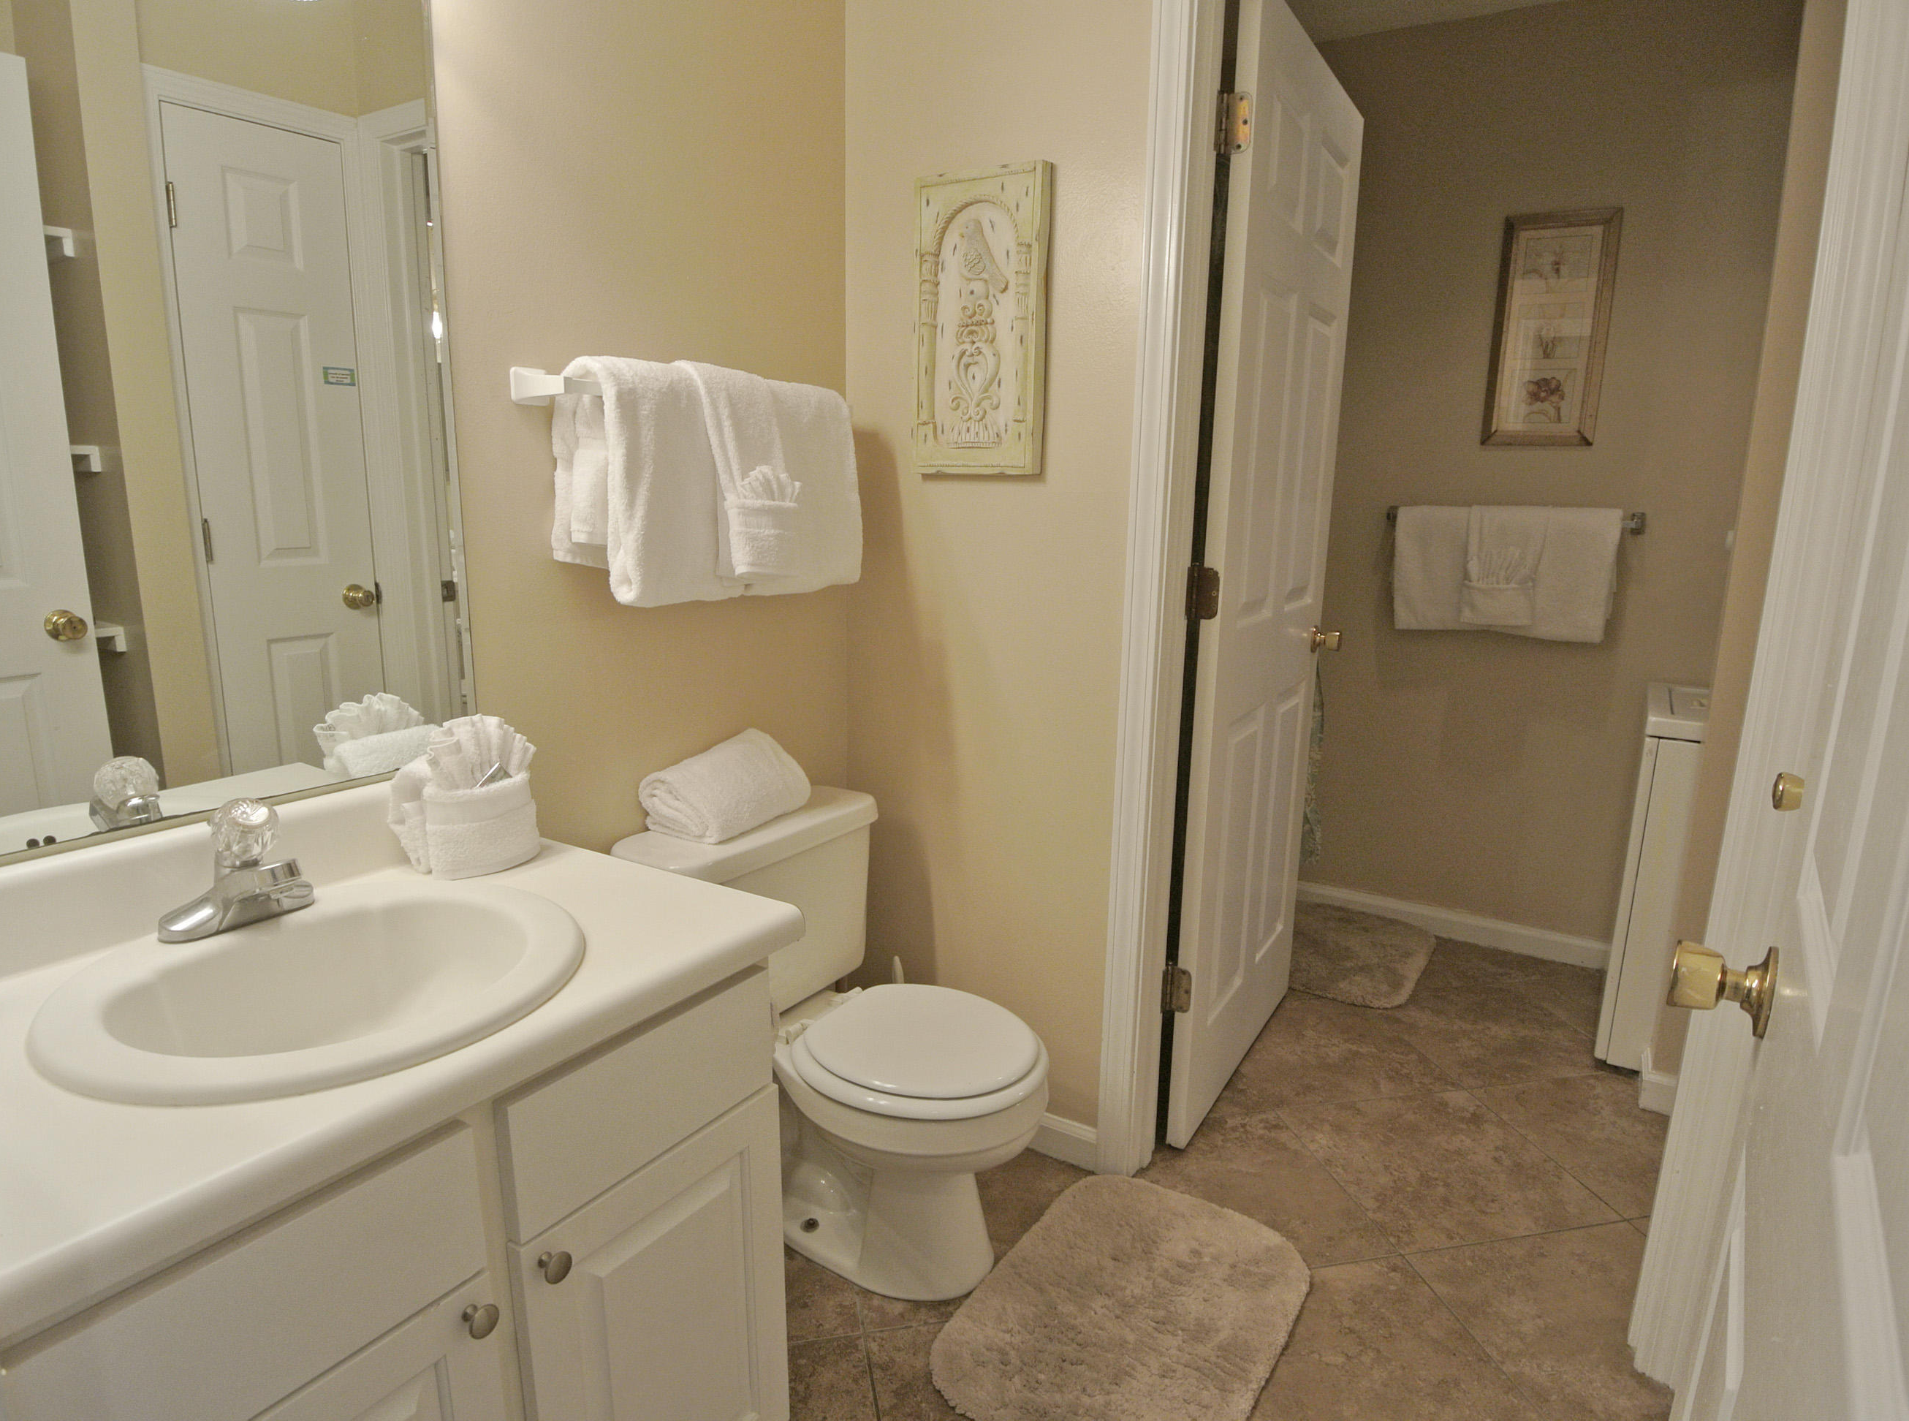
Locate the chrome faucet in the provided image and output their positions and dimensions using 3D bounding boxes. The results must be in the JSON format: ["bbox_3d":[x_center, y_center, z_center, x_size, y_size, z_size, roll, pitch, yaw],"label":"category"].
[{"bbox_3d":[-0.747,0.174,1.133,0.140,0.135,0.155,9,15,34],"label":"chrome faucet"}]

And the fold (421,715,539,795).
[{"bbox_3d":[-0.565,0.067,1.278,0.055,0.110,0.140,7,12,29],"label":"fold"}]

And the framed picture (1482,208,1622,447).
[{"bbox_3d":[1.543,-0.979,2.746,0.260,0.578,0.025,7,12,29],"label":"framed picture"}]

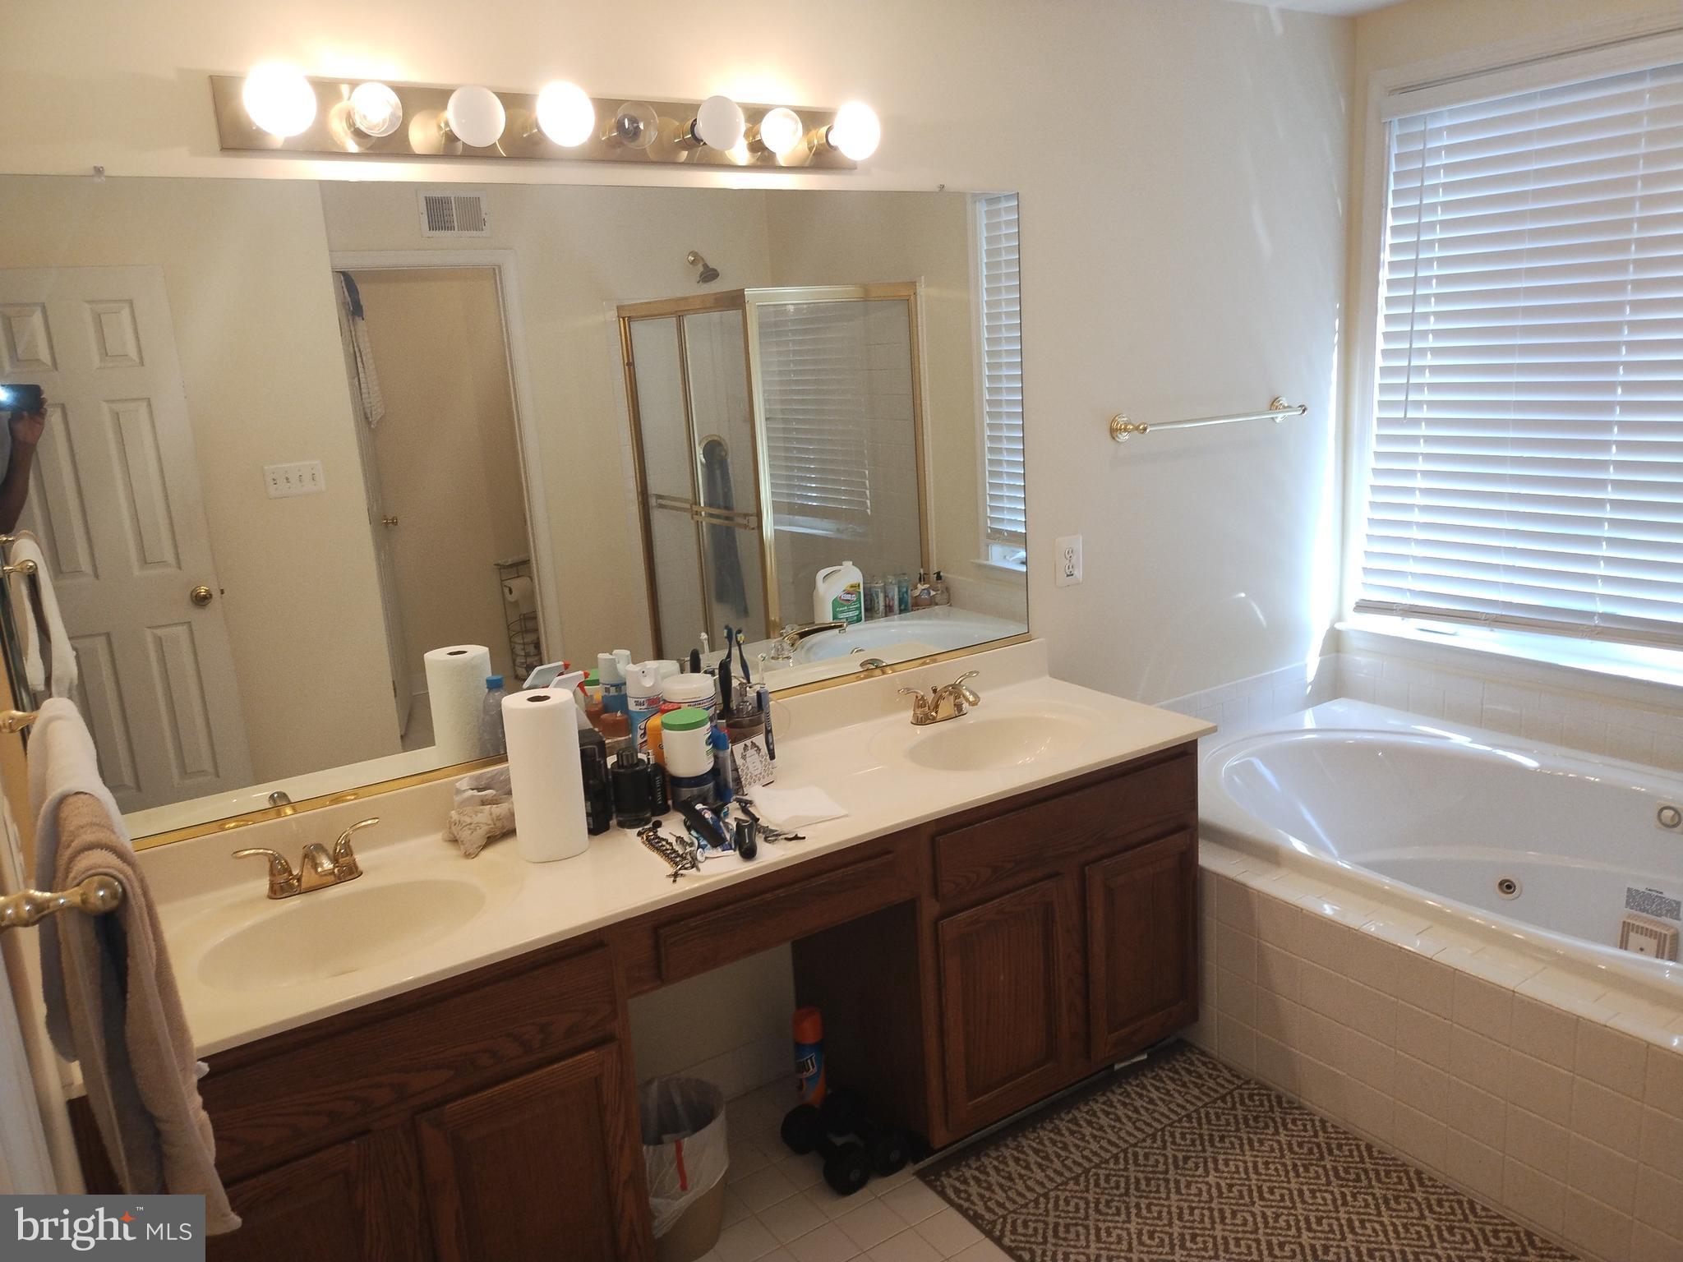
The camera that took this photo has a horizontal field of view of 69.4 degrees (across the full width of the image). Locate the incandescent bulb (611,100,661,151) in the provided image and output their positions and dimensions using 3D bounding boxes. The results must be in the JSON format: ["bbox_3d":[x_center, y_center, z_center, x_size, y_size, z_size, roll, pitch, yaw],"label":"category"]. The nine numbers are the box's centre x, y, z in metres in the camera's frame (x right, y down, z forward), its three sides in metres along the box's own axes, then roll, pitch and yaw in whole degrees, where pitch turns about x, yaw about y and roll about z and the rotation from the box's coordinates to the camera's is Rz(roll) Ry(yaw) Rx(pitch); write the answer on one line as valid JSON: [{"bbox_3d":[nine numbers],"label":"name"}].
[{"bbox_3d":[-0.373,-0.914,2.203,0.078,0.078,0.094,-12,15,-32],"label":"incandescent bulb"}]

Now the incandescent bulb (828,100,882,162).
[{"bbox_3d":[0.027,-0.992,2.418,0.094,0.094,0.114,-12,15,-32],"label":"incandescent bulb"}]

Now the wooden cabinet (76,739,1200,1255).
[{"bbox_3d":[-0.226,0.738,2.370,2.061,0.761,0.553,-12,15,-32],"label":"wooden cabinet"}]

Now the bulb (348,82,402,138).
[{"bbox_3d":[-0.757,-0.844,1.978,0.080,0.080,0.092,-12,15,-31],"label":"bulb"}]

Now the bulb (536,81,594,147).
[{"bbox_3d":[-0.482,-0.892,2.108,0.094,0.094,0.106,-12,15,-31],"label":"bulb"}]

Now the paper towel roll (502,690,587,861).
[{"bbox_3d":[-0.516,0.253,2.125,0.118,0.281,0.118,-4,12,1],"label":"paper towel roll"}]

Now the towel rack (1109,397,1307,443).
[{"bbox_3d":[0.999,-0.563,3.235,0.697,0.072,0.089,-12,15,-32],"label":"towel rack"}]

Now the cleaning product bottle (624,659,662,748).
[{"bbox_3d":[-0.376,0.198,2.409,0.067,0.248,0.067,-8,13,-19],"label":"cleaning product bottle"}]

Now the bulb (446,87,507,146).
[{"bbox_3d":[-0.611,-0.860,2.030,0.094,0.094,0.106,-12,15,-31],"label":"bulb"}]

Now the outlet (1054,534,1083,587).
[{"bbox_3d":[0.580,-0.177,3.073,0.080,0.121,0.010,-12,15,-32],"label":"outlet"}]

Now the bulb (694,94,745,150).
[{"bbox_3d":[-0.227,-0.943,2.266,0.094,0.094,0.106,-12,15,-31],"label":"bulb"}]

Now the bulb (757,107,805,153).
[{"bbox_3d":[-0.118,-0.973,2.371,0.080,0.080,0.092,-12,15,-31],"label":"bulb"}]

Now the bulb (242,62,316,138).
[{"bbox_3d":[-0.866,-0.814,1.872,0.094,0.094,0.106,-12,15,-31],"label":"bulb"}]

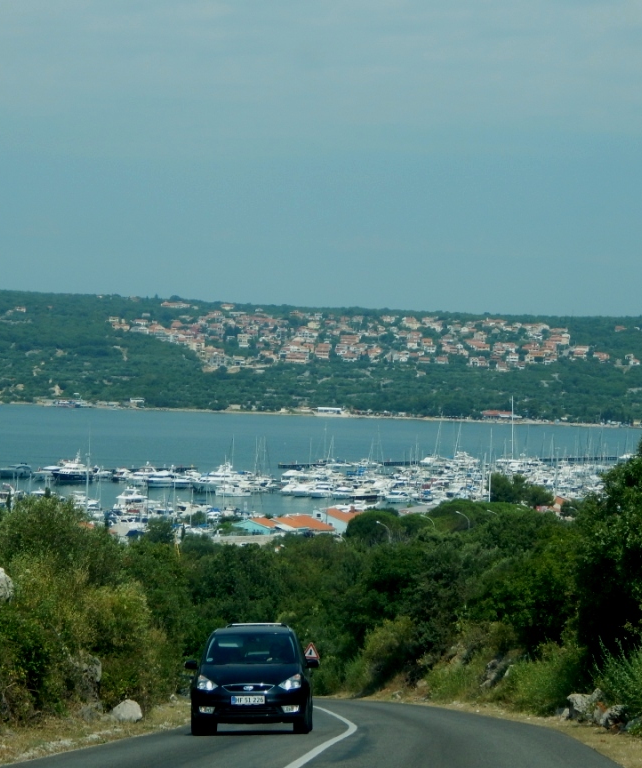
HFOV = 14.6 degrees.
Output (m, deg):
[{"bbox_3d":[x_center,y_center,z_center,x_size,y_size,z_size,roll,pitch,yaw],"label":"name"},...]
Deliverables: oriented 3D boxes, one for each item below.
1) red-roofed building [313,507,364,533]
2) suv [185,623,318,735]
[{"bbox_3d":[4.100,29.300,535.000,9.500,6.300,8.500,0,0,27],"label":"red-roofed building"},{"bbox_3d":[-1.080,4.710,40.600,1.950,1.790,4.800,0,-7,1],"label":"suv"}]

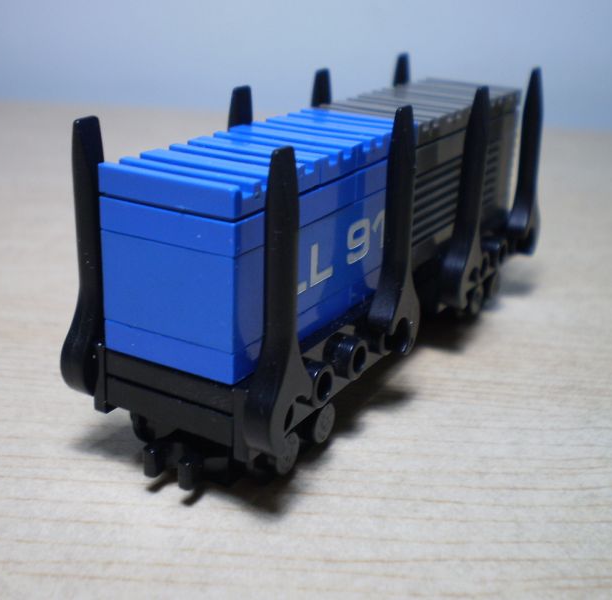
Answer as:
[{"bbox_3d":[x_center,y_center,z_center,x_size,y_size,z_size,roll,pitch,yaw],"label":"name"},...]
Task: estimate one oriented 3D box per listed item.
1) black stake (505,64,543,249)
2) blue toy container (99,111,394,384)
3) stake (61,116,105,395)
[{"bbox_3d":[0.035,-0.021,0.151,0.003,0.030,0.008,13,24,28],"label":"black stake"},{"bbox_3d":[-0.003,-0.008,0.109,0.016,0.019,0.040,13,24,28],"label":"blue toy container"},{"bbox_3d":[-0.022,-0.004,0.101,0.003,0.030,0.008,13,24,28],"label":"stake"}]

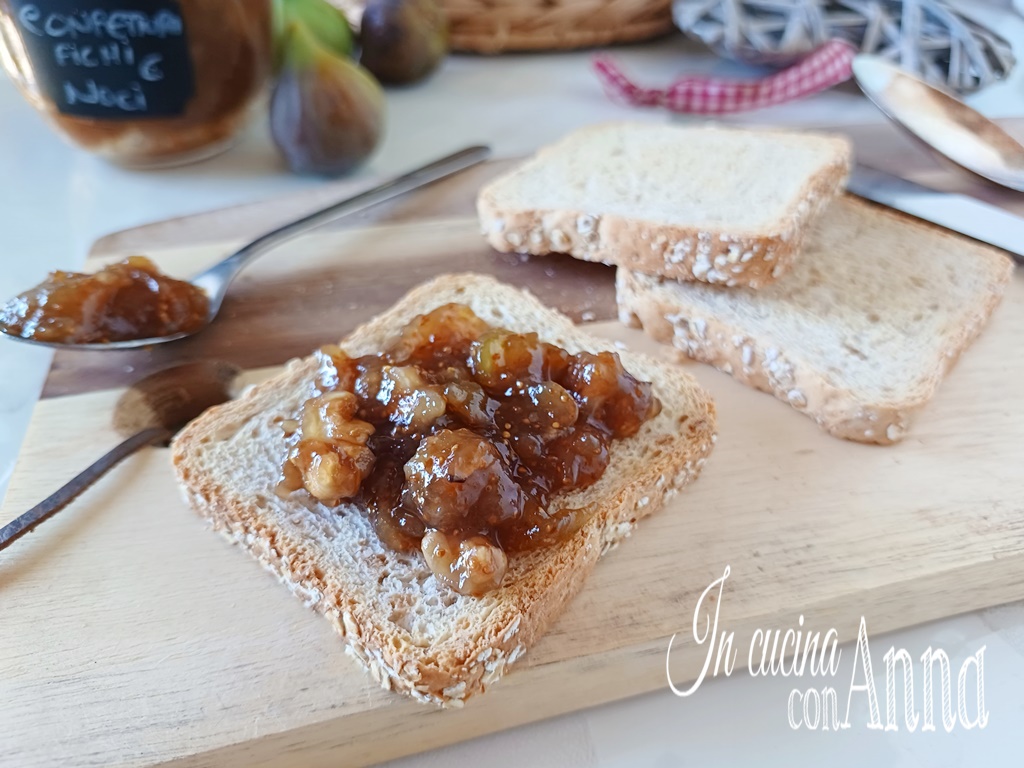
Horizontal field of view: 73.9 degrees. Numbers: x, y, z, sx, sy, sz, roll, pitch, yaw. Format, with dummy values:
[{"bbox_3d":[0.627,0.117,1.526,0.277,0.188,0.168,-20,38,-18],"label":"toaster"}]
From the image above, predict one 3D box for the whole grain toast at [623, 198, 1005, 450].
[{"bbox_3d":[0.090,-0.032,0.211,0.090,0.013,0.092,32,50,29],"label":"whole grain toast"}]

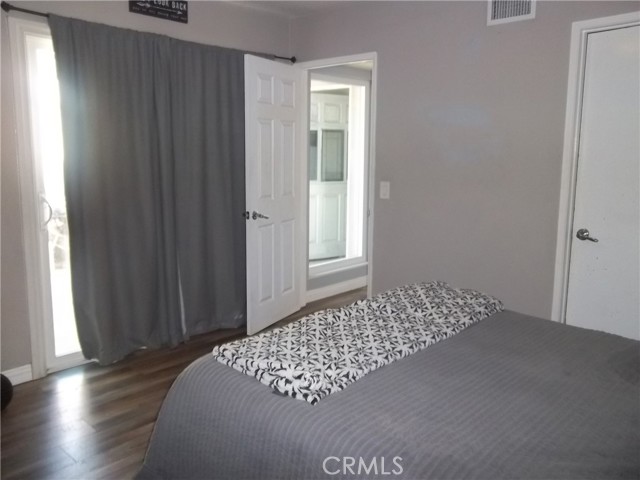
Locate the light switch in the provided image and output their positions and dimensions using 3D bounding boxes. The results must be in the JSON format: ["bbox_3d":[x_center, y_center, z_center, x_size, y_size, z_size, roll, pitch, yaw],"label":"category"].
[{"bbox_3d":[0.481,-0.368,3.826,0.080,0.123,0.012,8,12,43],"label":"light switch"}]

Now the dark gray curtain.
[{"bbox_3d":[-0.960,-0.306,3.626,0.125,2.100,1.620,8,12,43],"label":"dark gray curtain"}]

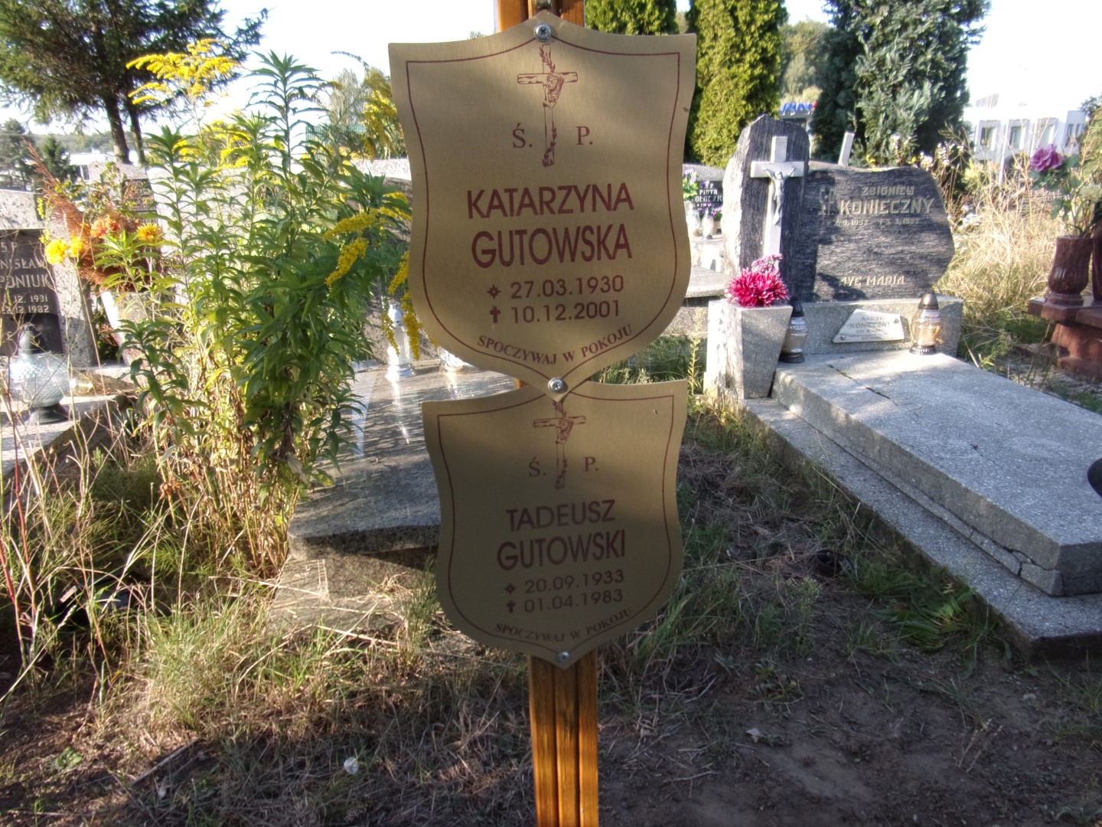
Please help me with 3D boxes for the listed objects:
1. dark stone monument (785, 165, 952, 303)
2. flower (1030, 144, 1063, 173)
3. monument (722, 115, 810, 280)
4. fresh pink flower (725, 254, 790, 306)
[{"bbox_3d":[1.199,-0.685,2.878,0.632,0.497,0.114,-3,18,-6],"label":"dark stone monument"},{"bbox_3d":[1.974,-1.017,3.048,0.110,0.100,0.100,-3,18,-6],"label":"flower"},{"bbox_3d":[0.789,-0.734,2.809,0.277,0.667,0.128,-3,18,-6],"label":"monument"},{"bbox_3d":[0.732,-0.468,2.719,0.210,0.180,0.180,-3,18,-6],"label":"fresh pink flower"}]

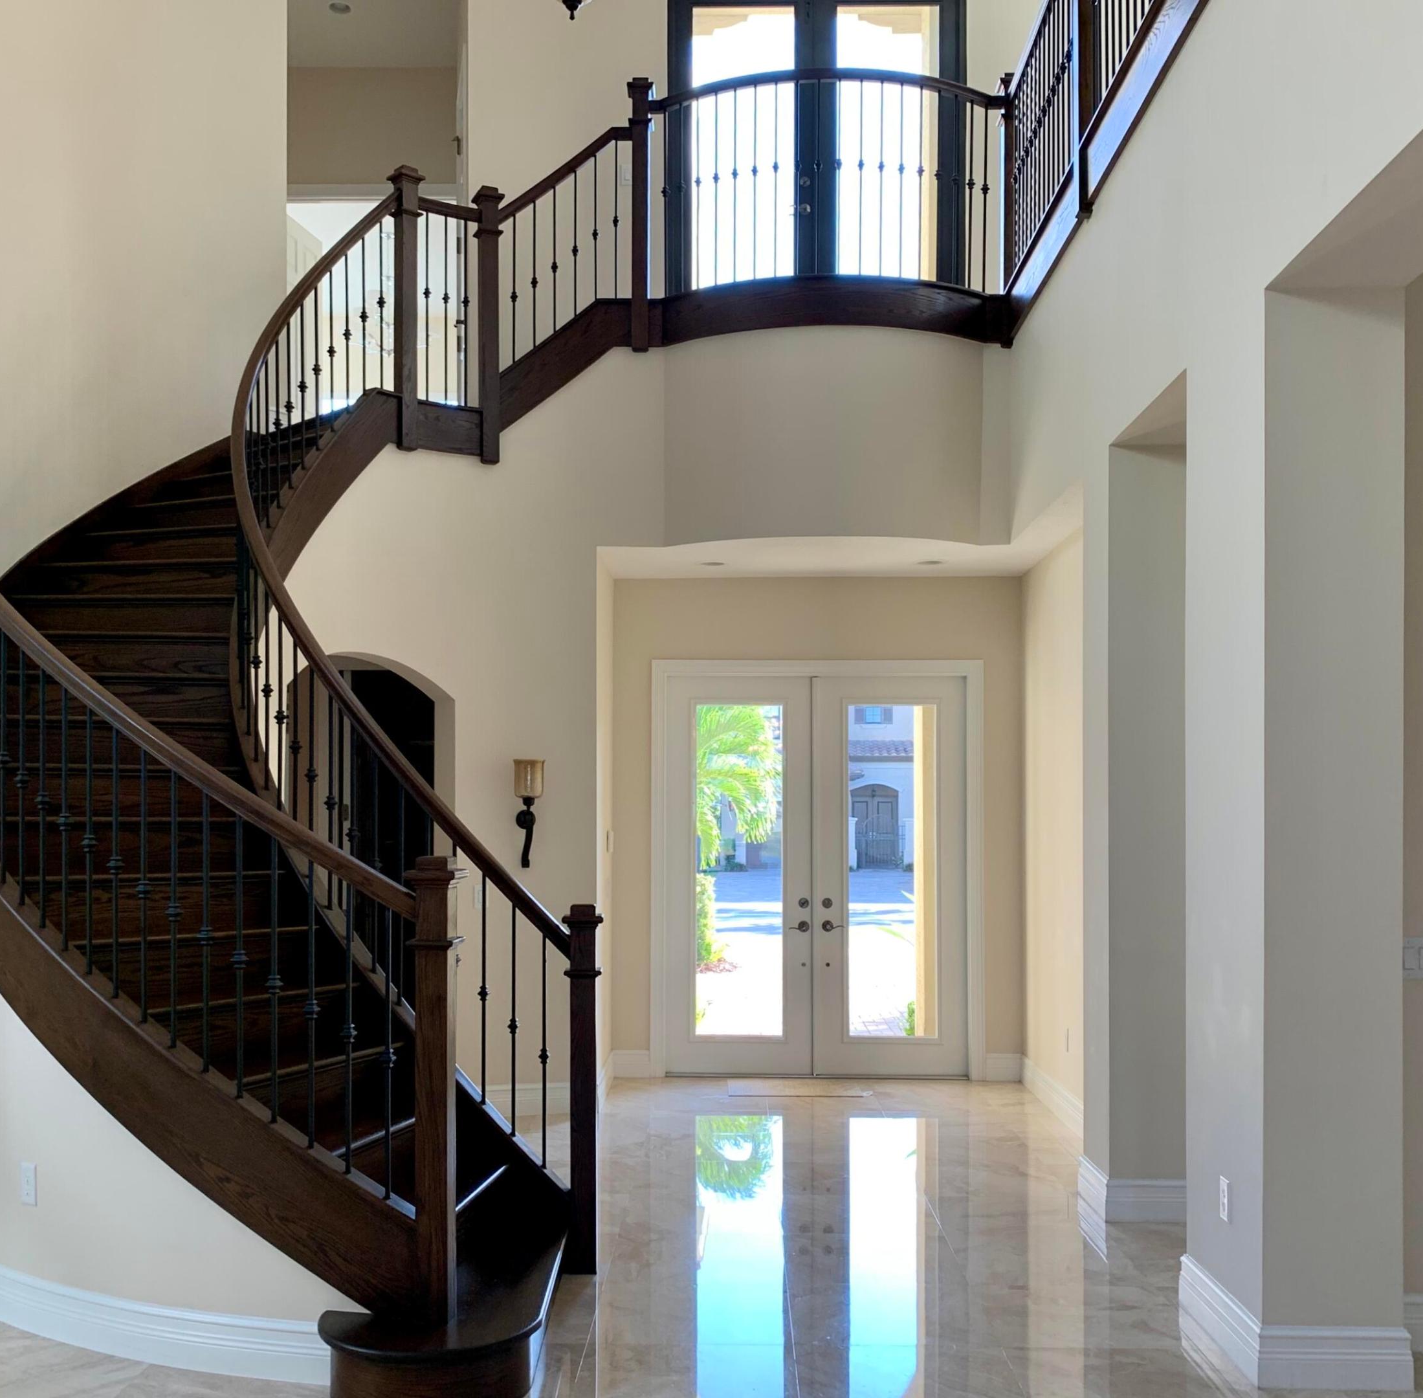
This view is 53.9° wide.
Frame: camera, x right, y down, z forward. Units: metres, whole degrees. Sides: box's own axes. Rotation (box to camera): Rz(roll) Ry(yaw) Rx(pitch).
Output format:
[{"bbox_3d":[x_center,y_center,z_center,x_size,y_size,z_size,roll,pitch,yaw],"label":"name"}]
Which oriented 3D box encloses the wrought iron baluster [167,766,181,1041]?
[{"bbox_3d":[-1.562,0.612,4.070,0.038,0.800,0.038,0,-3,6],"label":"wrought iron baluster"}]

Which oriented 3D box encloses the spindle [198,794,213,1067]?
[{"bbox_3d":[-1.453,0.669,4.020,0.038,0.800,0.038,0,-3,6],"label":"spindle"}]

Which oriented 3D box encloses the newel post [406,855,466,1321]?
[{"bbox_3d":[-0.757,1.071,3.850,0.140,1.280,0.140,0,-3,0],"label":"newel post"}]

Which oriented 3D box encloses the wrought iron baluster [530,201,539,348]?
[{"bbox_3d":[-0.910,-2.187,7.200,0.030,0.760,0.030,0,-3,-10],"label":"wrought iron baluster"}]

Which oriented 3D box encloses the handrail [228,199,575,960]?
[{"bbox_3d":[-1.390,-0.820,5.830,1.150,3.480,2.400,1,-3,-20],"label":"handrail"}]

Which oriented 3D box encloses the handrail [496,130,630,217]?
[{"bbox_3d":[-0.781,-2.805,7.470,0.820,0.085,0.065,-36,0,-1],"label":"handrail"}]

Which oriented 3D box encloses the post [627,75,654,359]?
[{"bbox_3d":[-0.382,-2.594,7.500,0.135,1.460,0.135,0,-3,0],"label":"post"}]

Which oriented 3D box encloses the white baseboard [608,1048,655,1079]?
[{"bbox_3d":[-0.484,2.227,8.530,0.260,0.168,0.020,0,-3,2],"label":"white baseboard"}]

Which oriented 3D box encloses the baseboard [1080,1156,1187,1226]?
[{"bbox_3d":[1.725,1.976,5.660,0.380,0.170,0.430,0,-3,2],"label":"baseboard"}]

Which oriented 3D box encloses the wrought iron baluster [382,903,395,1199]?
[{"bbox_3d":[-0.896,0.977,3.890,0.032,0.820,0.032,0,-3,-10],"label":"wrought iron baluster"}]

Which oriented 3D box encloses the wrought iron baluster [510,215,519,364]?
[{"bbox_3d":[-1.050,-2.178,7.450,0.040,0.800,0.040,0,-3,0],"label":"wrought iron baluster"}]

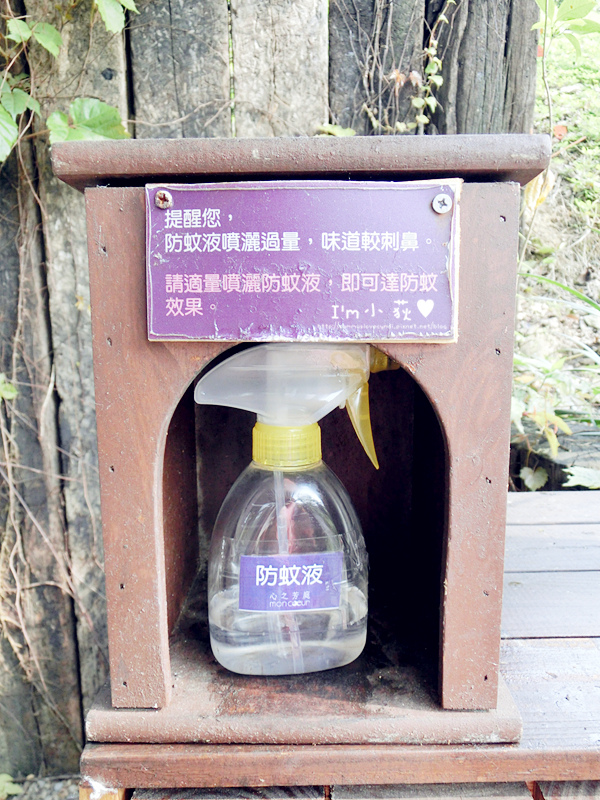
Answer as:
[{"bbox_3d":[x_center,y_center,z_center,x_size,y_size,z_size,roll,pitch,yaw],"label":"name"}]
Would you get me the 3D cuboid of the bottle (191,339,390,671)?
[{"bbox_3d":[0.001,0.055,0.368,0.117,0.178,0.068,-2,9,-12],"label":"bottle"}]

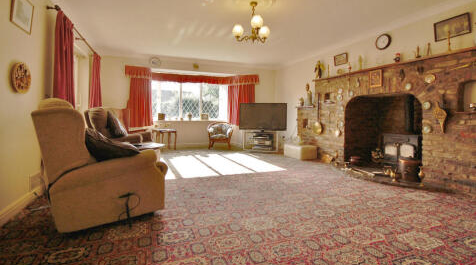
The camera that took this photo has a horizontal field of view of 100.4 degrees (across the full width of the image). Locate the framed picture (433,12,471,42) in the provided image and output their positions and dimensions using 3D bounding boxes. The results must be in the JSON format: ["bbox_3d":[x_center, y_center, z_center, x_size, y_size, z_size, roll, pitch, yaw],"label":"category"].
[{"bbox_3d":[2.644,-1.294,2.450,0.025,0.240,0.320,-4,6,-25],"label":"framed picture"}]

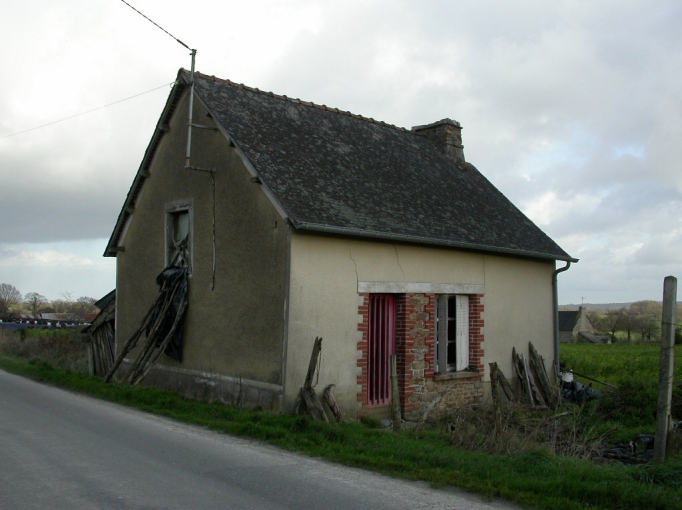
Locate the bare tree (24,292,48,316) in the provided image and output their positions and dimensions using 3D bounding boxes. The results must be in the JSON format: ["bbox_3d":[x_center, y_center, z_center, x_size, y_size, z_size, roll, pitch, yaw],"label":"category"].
[{"bbox_3d":[-77.253,12.558,190.000,5.800,6.400,5.800,2,-4,-22],"label":"bare tree"}]

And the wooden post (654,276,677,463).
[{"bbox_3d":[3.613,1.270,8.335,0.110,2.078,0.110,6,-3,-41],"label":"wooden post"}]

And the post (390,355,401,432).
[{"bbox_3d":[0.786,1.984,10.736,0.095,1.079,0.095,1,-5,-41],"label":"post"}]

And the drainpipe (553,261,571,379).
[{"bbox_3d":[4.773,1.389,16.091,0.100,2.531,0.400,4,-5,-41],"label":"drainpipe"}]

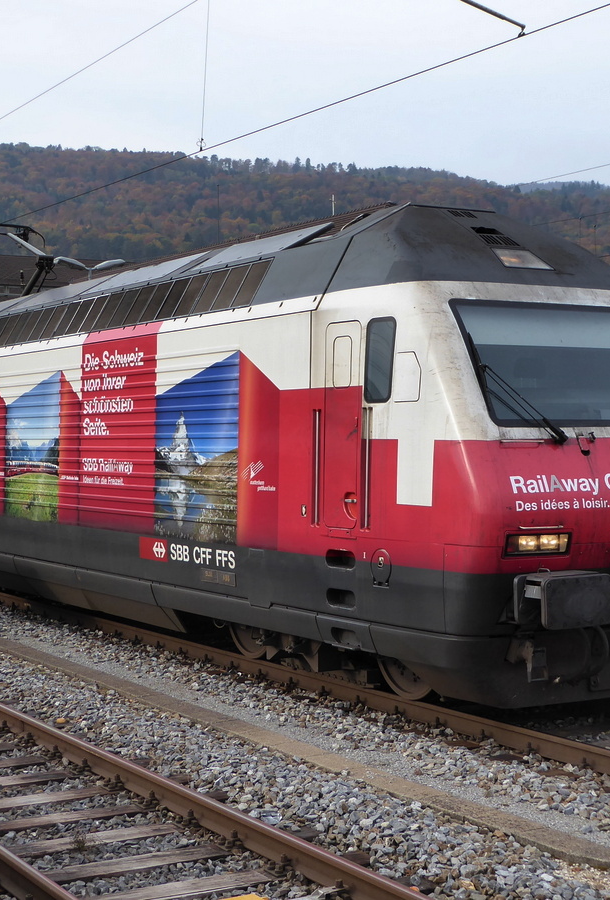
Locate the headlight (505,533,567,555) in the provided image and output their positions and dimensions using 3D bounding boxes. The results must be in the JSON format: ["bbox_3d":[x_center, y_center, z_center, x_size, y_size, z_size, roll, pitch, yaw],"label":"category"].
[{"bbox_3d":[1.692,0.688,11.584,0.530,0.159,0.120,0,1,-29],"label":"headlight"}]

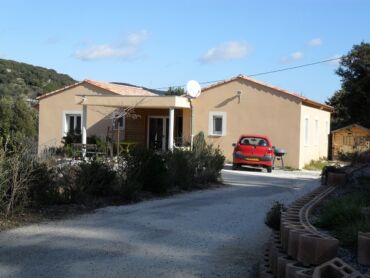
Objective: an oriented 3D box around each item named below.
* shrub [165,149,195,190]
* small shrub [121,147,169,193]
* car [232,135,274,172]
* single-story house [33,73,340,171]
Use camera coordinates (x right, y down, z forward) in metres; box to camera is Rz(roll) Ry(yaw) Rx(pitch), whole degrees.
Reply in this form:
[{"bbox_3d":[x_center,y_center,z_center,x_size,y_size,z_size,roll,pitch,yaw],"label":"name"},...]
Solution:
[{"bbox_3d":[-0.157,0.861,19.200,0.840,1.150,0.850,1,1,0],"label":"shrub"},{"bbox_3d":[-1.049,0.824,17.900,1.200,1.220,1.100,1,1,0],"label":"small shrub"},{"bbox_3d":[3.064,0.600,29.788,1.660,1.500,3.600,4,1,6],"label":"car"},{"bbox_3d":[0.513,-0.982,38.411,14.362,4.400,11.300,1,1,19],"label":"single-story house"}]

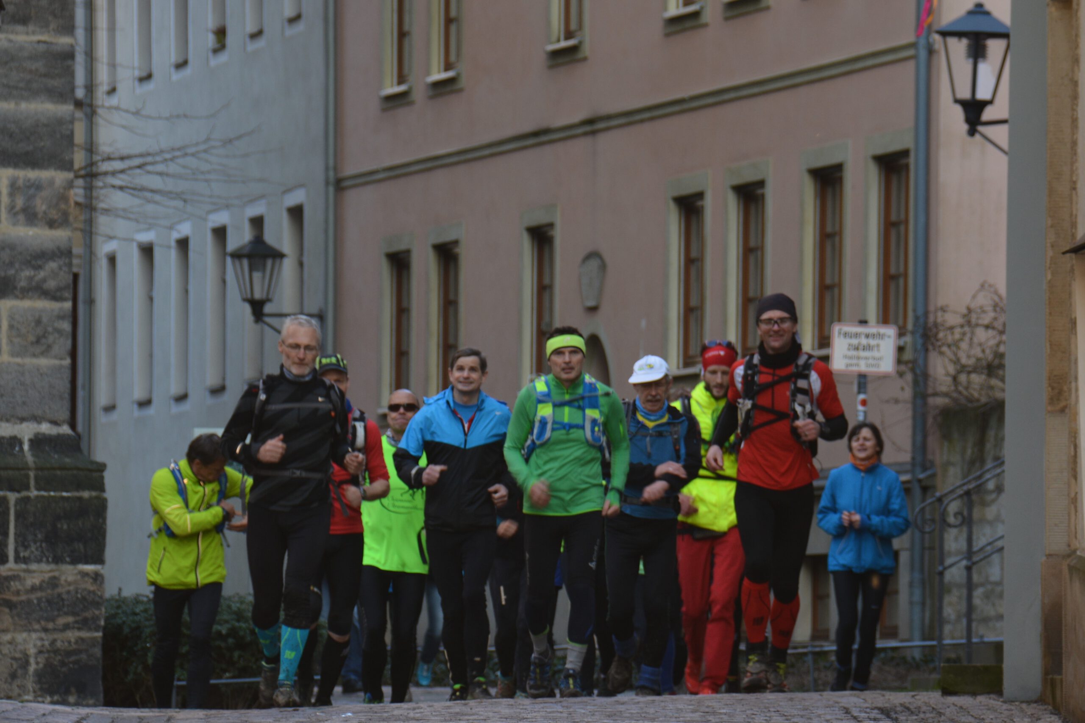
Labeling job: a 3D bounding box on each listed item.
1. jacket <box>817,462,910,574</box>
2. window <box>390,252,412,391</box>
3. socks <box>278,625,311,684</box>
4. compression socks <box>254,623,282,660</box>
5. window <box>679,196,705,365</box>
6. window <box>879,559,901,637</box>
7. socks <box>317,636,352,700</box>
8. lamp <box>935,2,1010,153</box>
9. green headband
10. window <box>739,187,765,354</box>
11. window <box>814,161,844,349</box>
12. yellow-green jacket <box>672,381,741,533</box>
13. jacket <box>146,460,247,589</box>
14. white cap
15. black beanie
[{"bbox_3d":[1.938,0.944,39.500,0.560,0.680,0.330,0,-3,3],"label":"jacket"},{"bbox_3d":[-1.446,-0.341,70.162,0.120,1.662,0.842,2,-4,-21],"label":"window"},{"bbox_3d":[-1.096,1.288,28.700,0.130,0.275,0.130,8,4,0],"label":"socks"},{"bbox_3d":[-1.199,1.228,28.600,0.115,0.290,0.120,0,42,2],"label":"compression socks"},{"bbox_3d":[1.442,-0.767,62.000,0.140,1.650,0.840,2,-3,-20],"label":"window"},{"bbox_3d":[3.090,2.070,57.800,0.120,0.760,0.680,1,-3,-21],"label":"window"},{"bbox_3d":[-1.011,1.488,31.700,0.125,0.315,0.130,13,3,0],"label":"socks"},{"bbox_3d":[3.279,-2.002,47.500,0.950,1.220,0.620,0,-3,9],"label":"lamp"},{"bbox_3d":[0.105,-0.071,29.450,0.177,0.100,0.200,0,-8,2],"label":"green headband"},{"bbox_3d":[1.960,-0.852,60.600,0.140,1.650,0.840,2,-3,-20],"label":"window"},{"bbox_3d":[2.612,-0.951,59.000,0.120,1.680,0.880,1,-3,-21],"label":"window"},{"bbox_3d":[0.803,0.459,31.200,0.550,0.730,0.360,0,-3,3],"label":"yellow-green jacket"},{"bbox_3d":[-1.698,0.801,32.300,0.520,0.650,0.360,2,-4,-27],"label":"jacket"},{"bbox_3d":[0.507,0.038,31.200,0.175,0.130,0.260,-1,5,18],"label":"white cap"},{"bbox_3d":[1.030,-0.233,28.800,0.180,0.150,0.220,0,-3,-1],"label":"black beanie"}]

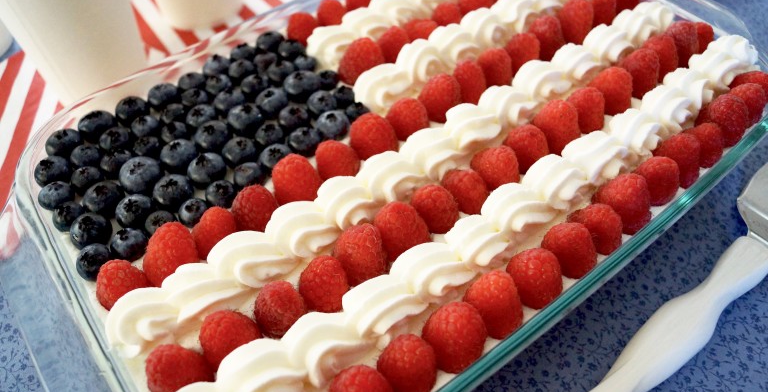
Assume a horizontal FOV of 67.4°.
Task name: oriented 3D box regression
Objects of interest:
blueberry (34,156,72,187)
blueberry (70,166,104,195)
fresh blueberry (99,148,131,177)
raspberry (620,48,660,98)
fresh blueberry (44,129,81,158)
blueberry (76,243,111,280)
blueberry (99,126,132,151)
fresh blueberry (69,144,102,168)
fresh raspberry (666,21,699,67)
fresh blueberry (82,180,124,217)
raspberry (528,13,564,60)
[{"bbox_3d":[-0.158,-0.011,0.275,0.016,0.014,0.016,-32,57,-18],"label":"blueberry"},{"bbox_3d":[-0.136,-0.007,0.264,0.013,0.011,0.013,-2,53,2],"label":"blueberry"},{"bbox_3d":[-0.121,-0.015,0.259,0.013,0.011,0.013,-1,54,2],"label":"fresh blueberry"},{"bbox_3d":[0.120,-0.058,0.272,0.019,0.023,0.019,-1,54,2],"label":"raspberry"},{"bbox_3d":[-0.157,-0.026,0.282,0.016,0.013,0.016,-32,56,-18],"label":"fresh blueberry"},{"bbox_3d":[-0.116,0.026,0.229,0.014,0.011,0.014,-1,54,2],"label":"blueberry"},{"bbox_3d":[-0.124,-0.025,0.267,0.014,0.011,0.014,-32,59,-19],"label":"blueberry"},{"bbox_3d":[-0.143,-0.019,0.276,0.014,0.011,0.014,-32,56,-18],"label":"fresh blueberry"},{"bbox_3d":[0.148,-0.075,0.286,0.017,0.021,0.017,-32,57,-18],"label":"fresh raspberry"},{"bbox_3d":[-0.126,0.000,0.258,0.016,0.014,0.016,-1,54,1],"label":"fresh blueberry"},{"bbox_3d":[0.088,-0.087,0.311,0.018,0.022,0.018,-2,53,3],"label":"raspberry"}]

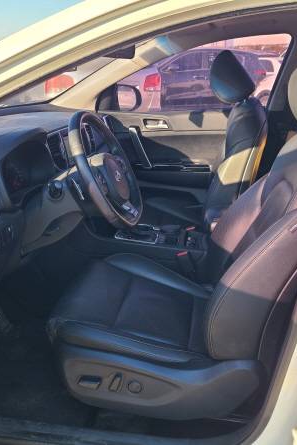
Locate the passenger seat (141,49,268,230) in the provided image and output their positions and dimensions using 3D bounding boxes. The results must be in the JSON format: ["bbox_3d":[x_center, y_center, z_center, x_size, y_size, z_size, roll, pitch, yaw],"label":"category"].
[{"bbox_3d":[0.121,-0.246,1.996,0.750,0.980,0.540,4,20,8],"label":"passenger seat"}]

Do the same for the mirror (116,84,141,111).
[{"bbox_3d":[-0.127,-0.696,2.507,0.130,0.165,0.240,7,21,18],"label":"mirror"}]

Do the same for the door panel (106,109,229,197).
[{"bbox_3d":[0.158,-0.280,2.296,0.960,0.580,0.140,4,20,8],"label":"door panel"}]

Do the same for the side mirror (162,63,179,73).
[{"bbox_3d":[0.499,-3.437,9.900,0.190,0.160,0.220,3,21,9],"label":"side mirror"}]

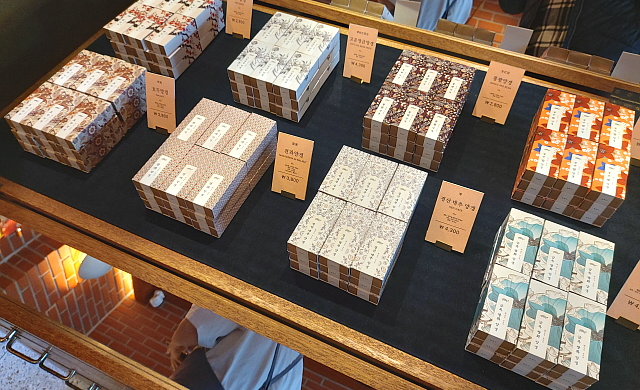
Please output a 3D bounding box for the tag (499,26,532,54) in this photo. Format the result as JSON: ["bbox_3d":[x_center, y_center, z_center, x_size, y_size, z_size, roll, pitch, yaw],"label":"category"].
[{"bbox_3d":[0.403,-0.305,0.974,0.052,0.092,0.008,21,41,16],"label":"tag"}]

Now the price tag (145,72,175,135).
[{"bbox_3d":[-0.252,-0.145,0.733,0.052,0.092,0.008,14,29,10],"label":"price tag"}]

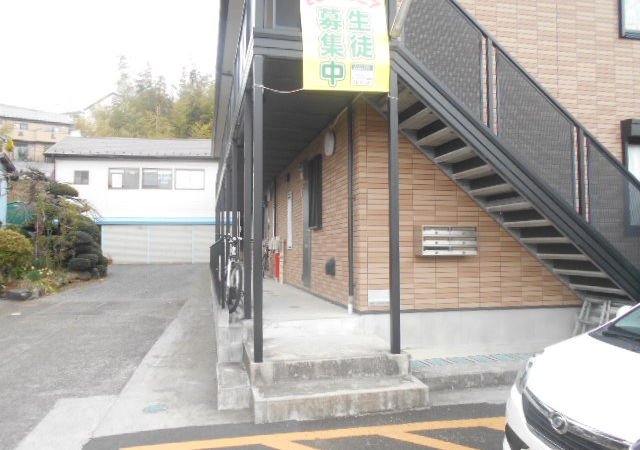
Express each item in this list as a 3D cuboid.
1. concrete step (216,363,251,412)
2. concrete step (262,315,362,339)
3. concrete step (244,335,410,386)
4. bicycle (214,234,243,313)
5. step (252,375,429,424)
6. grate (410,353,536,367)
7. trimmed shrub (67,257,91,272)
[{"bbox_3d":[-0.889,1.612,4.855,0.295,0.205,0.930,0,-3,-13],"label":"concrete step"},{"bbox_3d":[-0.186,1.221,5.780,1.420,0.258,0.300,0,-3,-13],"label":"concrete step"},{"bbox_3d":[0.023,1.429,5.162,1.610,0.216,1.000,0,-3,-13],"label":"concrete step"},{"bbox_3d":[-1.179,0.633,6.537,0.500,0.992,1.750,0,-3,-13],"label":"bicycle"},{"bbox_3d":[0.185,1.601,4.460,1.610,0.182,0.425,0,-3,-13],"label":"step"},{"bbox_3d":[1.767,1.493,5.301,1.650,0.035,0.230,0,-3,-13],"label":"grate"},{"bbox_3d":[-8.290,1.356,16.500,0.740,0.460,0.720,0,-3,-13],"label":"trimmed shrub"}]

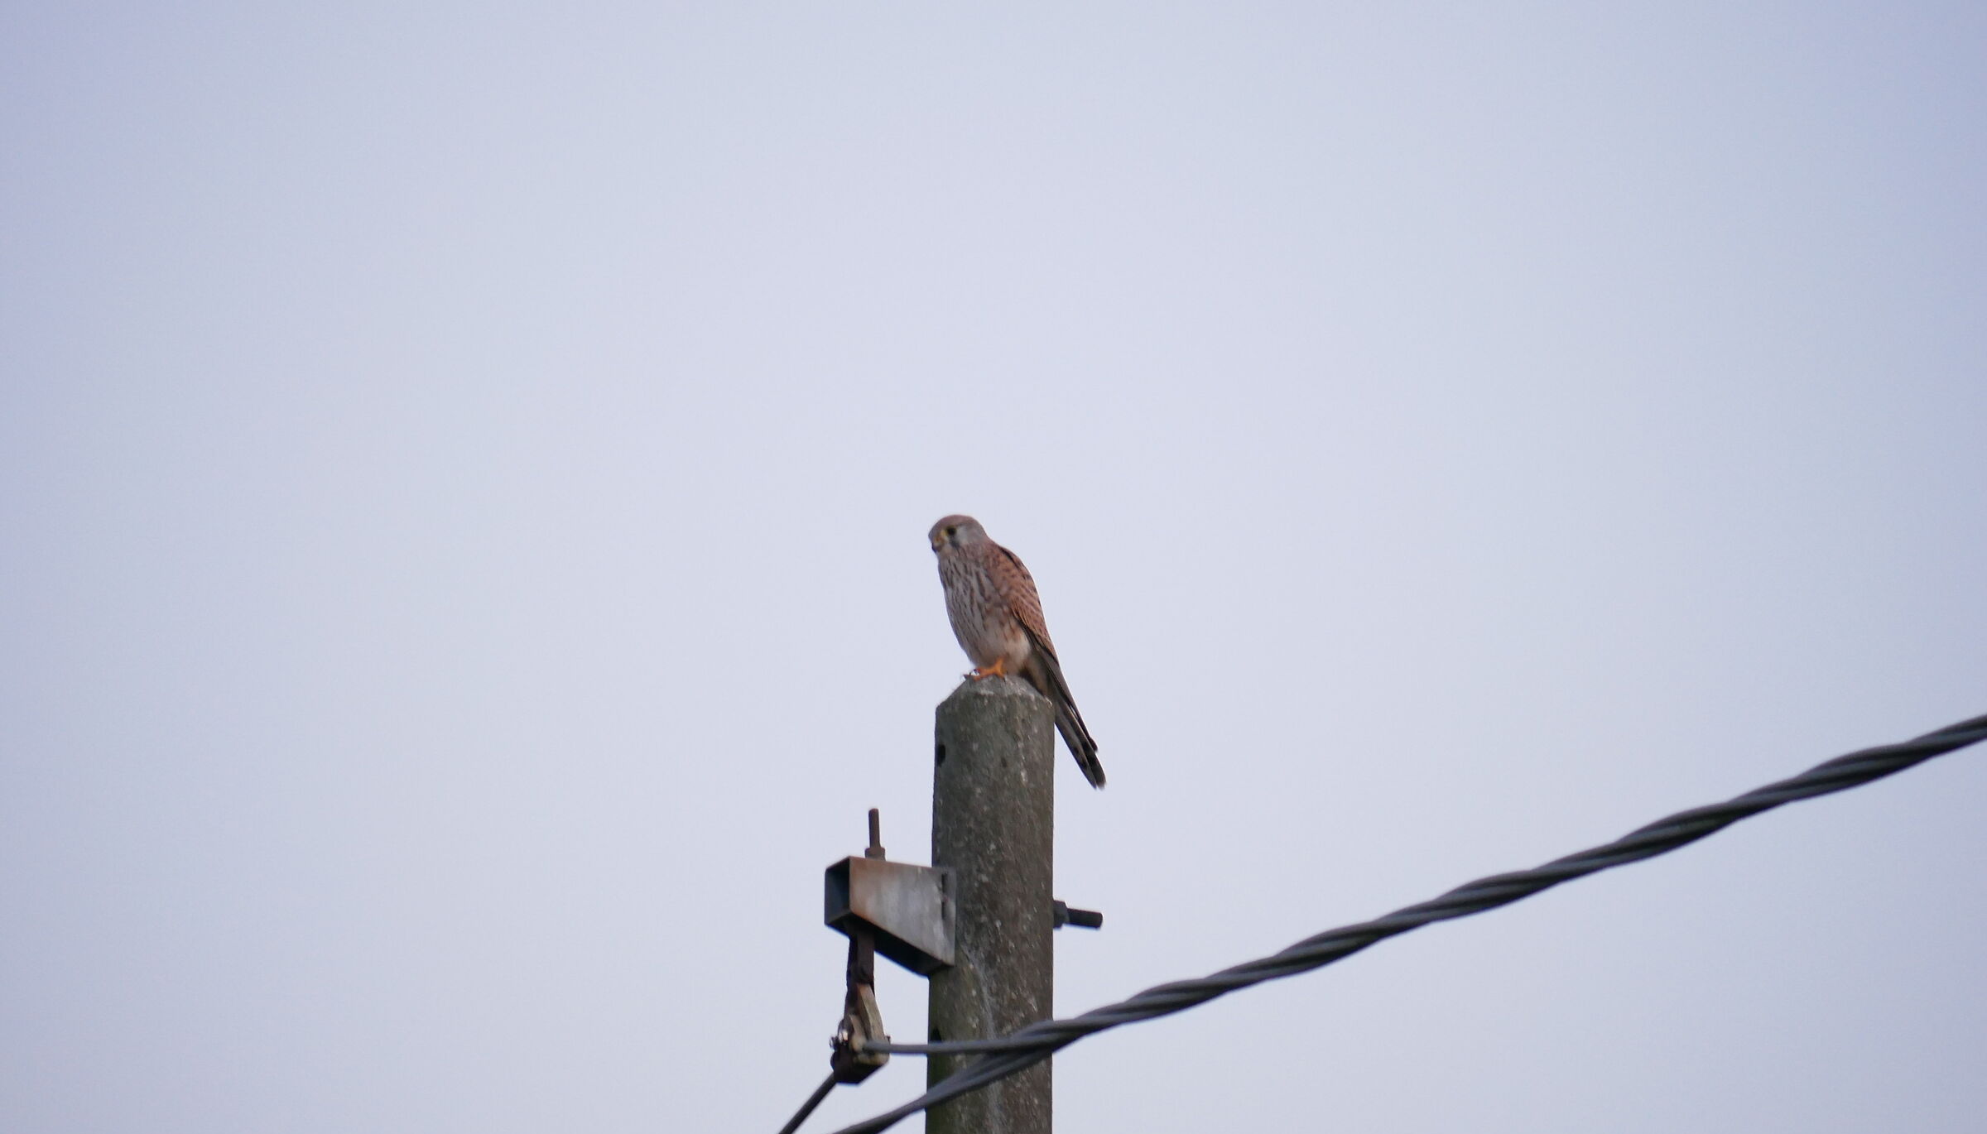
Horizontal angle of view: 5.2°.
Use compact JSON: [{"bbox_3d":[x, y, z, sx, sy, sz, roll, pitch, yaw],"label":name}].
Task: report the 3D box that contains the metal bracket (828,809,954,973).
[{"bbox_3d":[-0.103,0.322,21.718,0.117,0.159,0.055,8,-17,-26],"label":"metal bracket"}]

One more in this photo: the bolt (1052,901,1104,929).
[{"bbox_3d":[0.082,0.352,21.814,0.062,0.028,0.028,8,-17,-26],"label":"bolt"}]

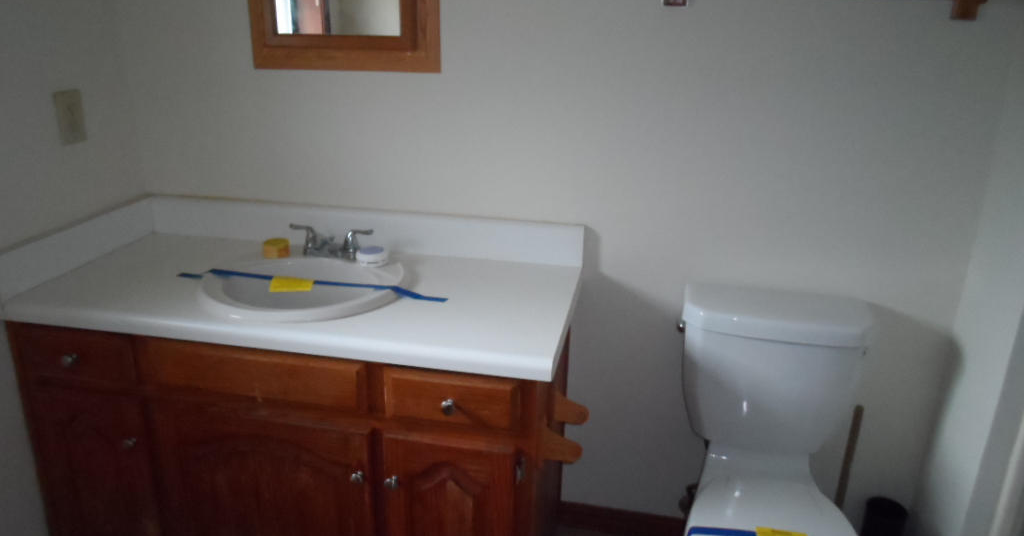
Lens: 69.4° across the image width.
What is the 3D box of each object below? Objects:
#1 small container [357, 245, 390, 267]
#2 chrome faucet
[{"bbox_3d":[-0.351,-0.029,1.865,0.076,0.031,0.076,5,19,10],"label":"small container"},{"bbox_3d":[-0.471,-0.056,1.876,0.236,0.085,0.130,5,19,10],"label":"chrome faucet"}]

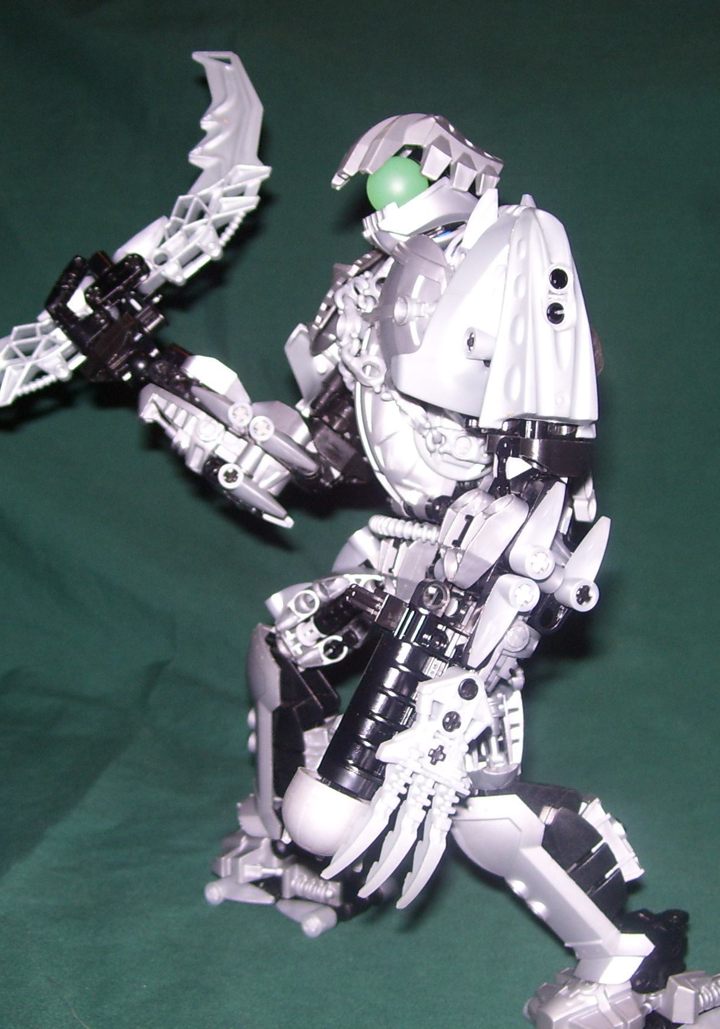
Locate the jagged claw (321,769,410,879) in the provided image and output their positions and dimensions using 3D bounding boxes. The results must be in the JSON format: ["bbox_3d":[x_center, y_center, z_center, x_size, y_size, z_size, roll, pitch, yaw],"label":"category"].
[{"bbox_3d":[0.002,0.068,0.312,0.006,0.030,0.007,33,0,0],"label":"jagged claw"}]

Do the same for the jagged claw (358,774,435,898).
[{"bbox_3d":[0.008,0.070,0.310,0.006,0.030,0.007,26,0,0],"label":"jagged claw"}]

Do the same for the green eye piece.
[{"bbox_3d":[0.010,-0.087,0.377,0.017,0.017,0.017,0,9,0],"label":"green eye piece"}]

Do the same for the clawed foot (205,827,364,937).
[{"bbox_3d":[-0.023,0.114,0.464,0.053,0.026,0.040,6,11,34],"label":"clawed foot"}]

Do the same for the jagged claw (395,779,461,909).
[{"bbox_3d":[0.015,0.072,0.308,0.006,0.029,0.007,20,0,0],"label":"jagged claw"}]

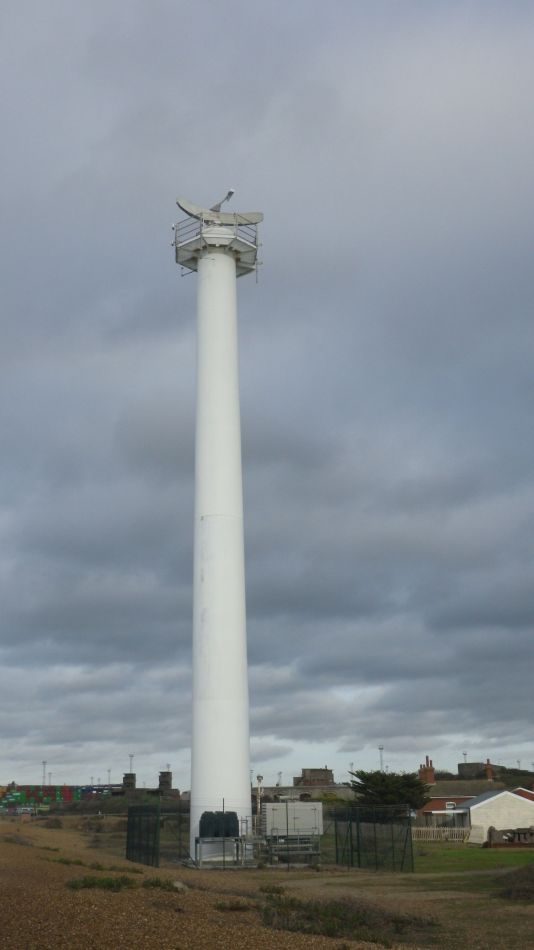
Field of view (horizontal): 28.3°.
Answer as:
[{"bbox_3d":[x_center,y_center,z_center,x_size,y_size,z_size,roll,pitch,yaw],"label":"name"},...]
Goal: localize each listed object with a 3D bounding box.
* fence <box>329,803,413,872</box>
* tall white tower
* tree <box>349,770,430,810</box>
[{"bbox_3d":[4.968,17.384,50.982,0.300,2.850,9.349,4,-19,-17],"label":"fence"},{"bbox_3d":[-2.428,1.091,52.983,4.900,34.100,4.700,-1,-18,0],"label":"tall white tower"},{"bbox_3d":[9.825,26.747,85.812,6.600,5.340,6.200,-1,-18,0],"label":"tree"}]

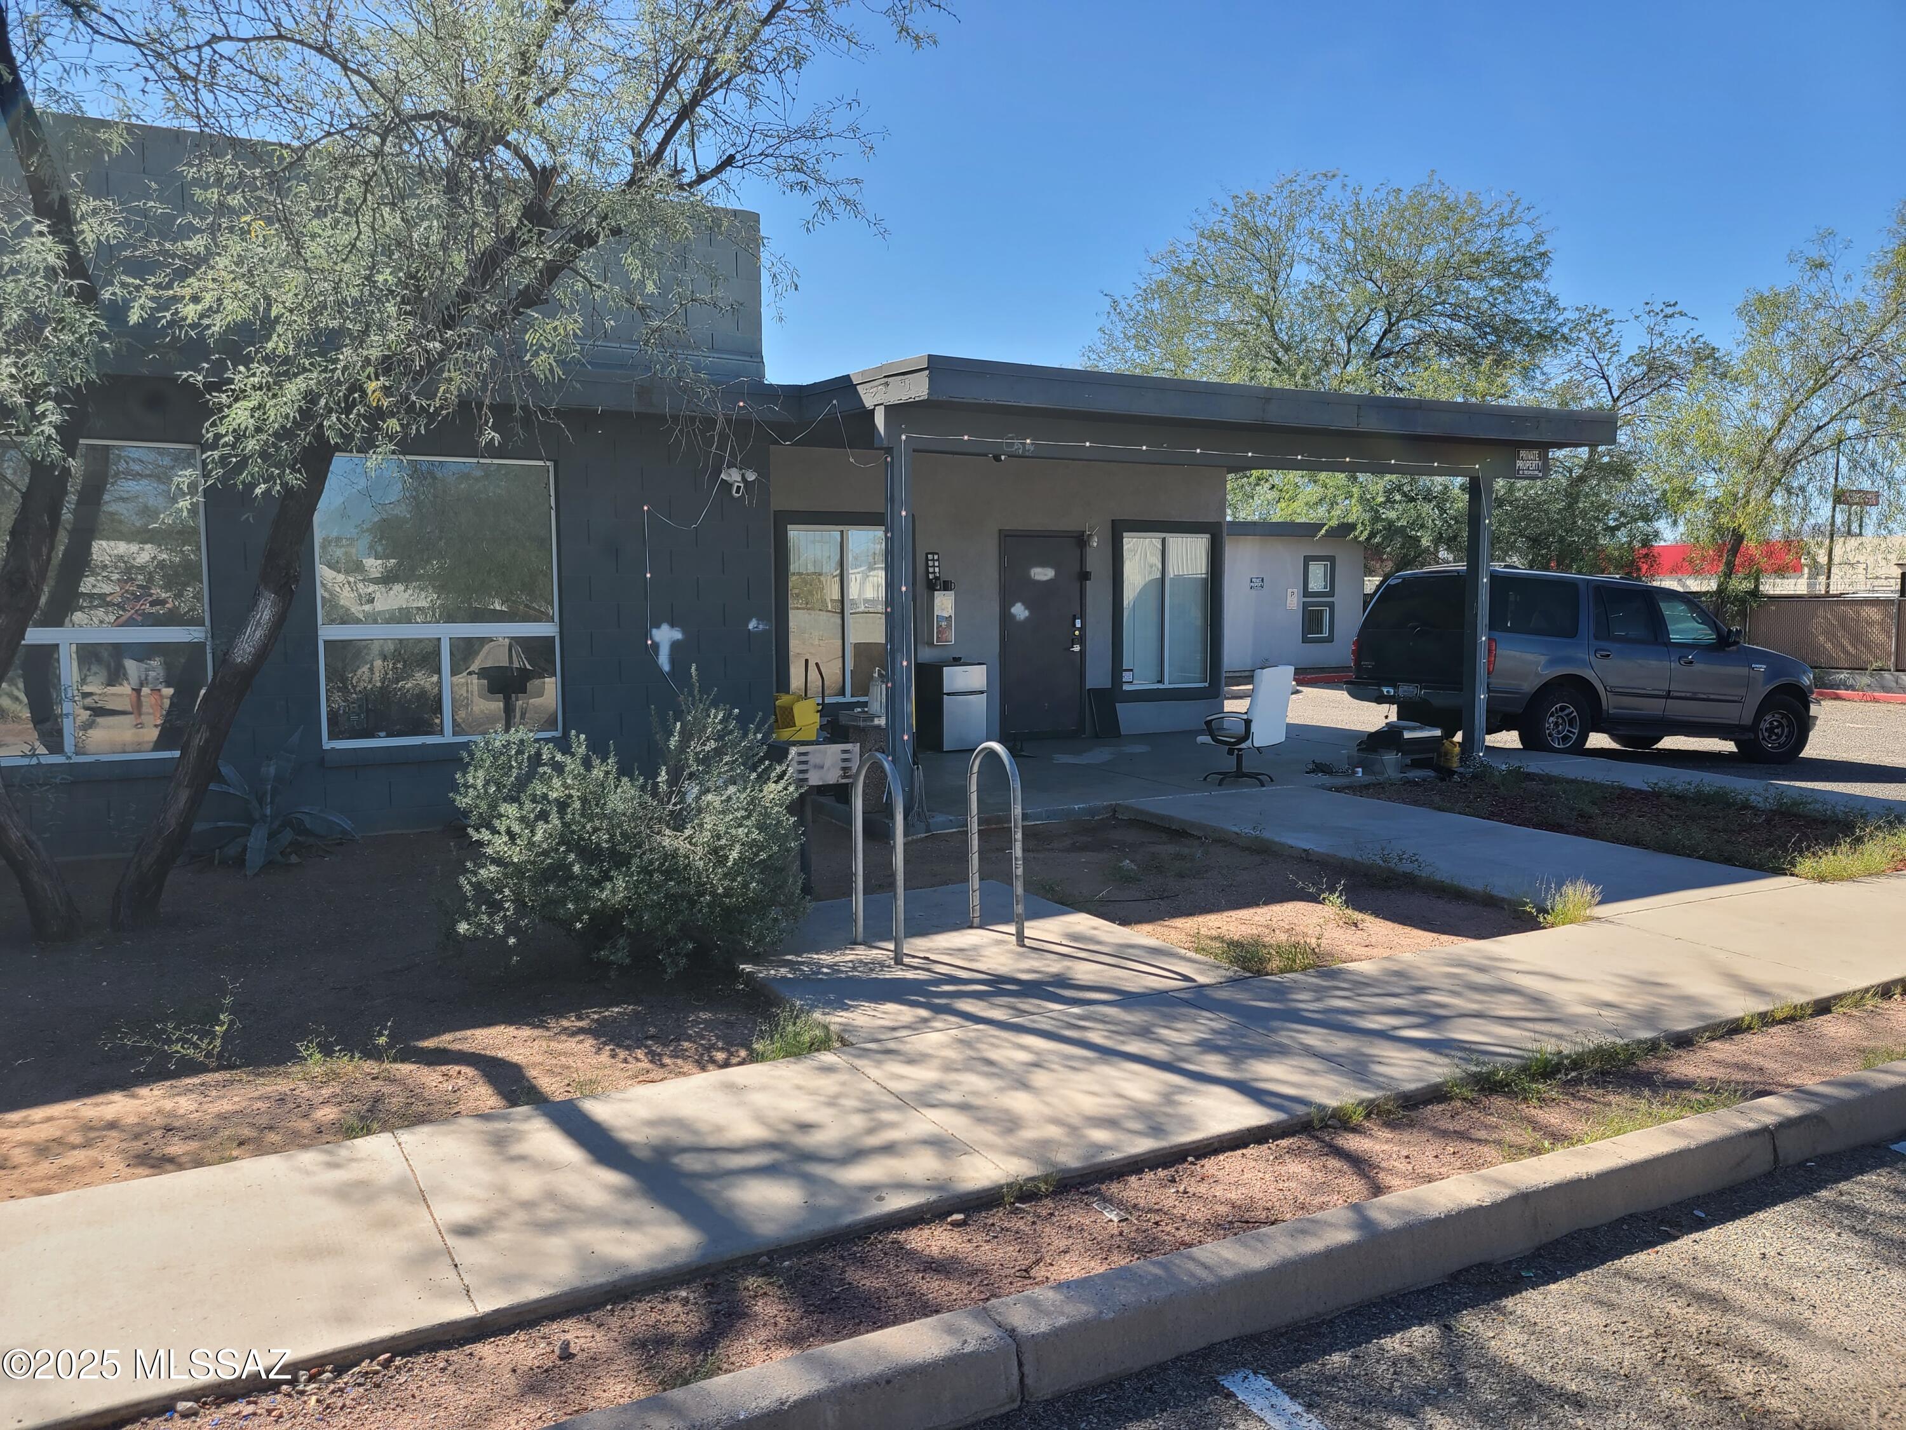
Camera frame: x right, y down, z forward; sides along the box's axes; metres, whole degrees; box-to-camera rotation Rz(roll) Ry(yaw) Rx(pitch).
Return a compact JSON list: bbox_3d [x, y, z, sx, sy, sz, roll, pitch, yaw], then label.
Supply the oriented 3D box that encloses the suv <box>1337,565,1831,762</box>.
[{"bbox_3d":[6.937,-0.507,14.892,5.180,1.920,2.000,1,4,-22],"label":"suv"}]

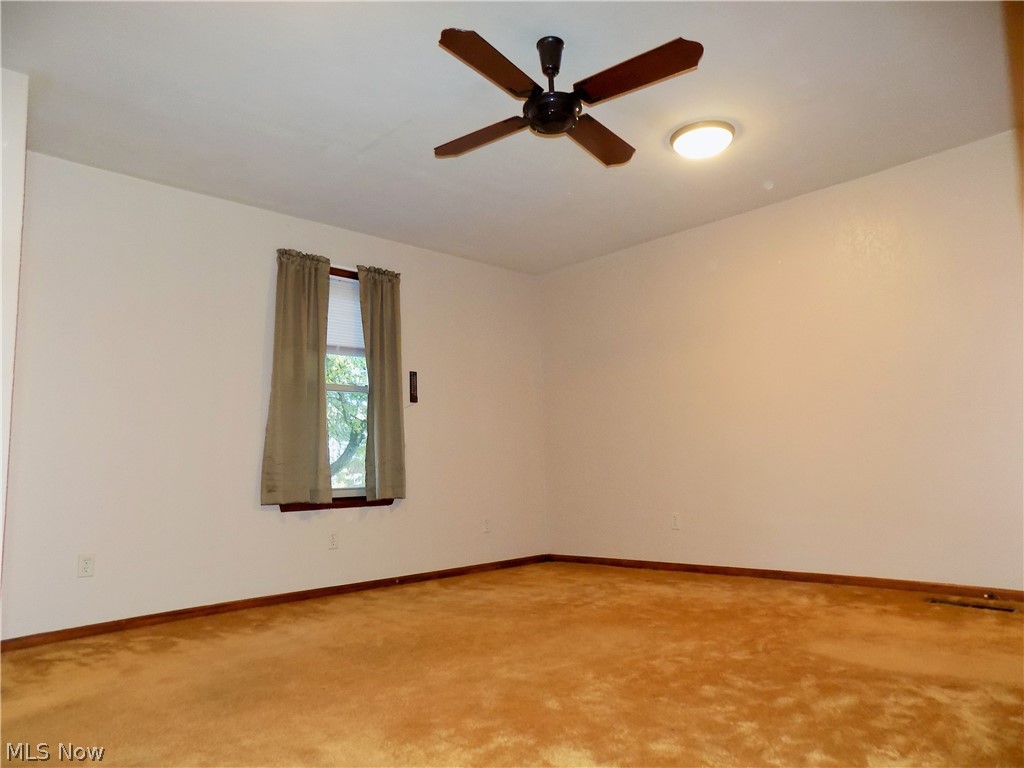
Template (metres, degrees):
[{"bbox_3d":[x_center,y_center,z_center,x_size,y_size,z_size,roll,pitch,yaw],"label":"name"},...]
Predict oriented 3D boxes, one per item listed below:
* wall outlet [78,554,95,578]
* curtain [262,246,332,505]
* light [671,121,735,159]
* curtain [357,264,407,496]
[{"bbox_3d":[-2.116,0.907,3.385,0.070,0.115,0.009,5,-10,-44],"label":"wall outlet"},{"bbox_3d":[-1.327,-0.051,4.236,0.461,1.582,0.090,5,-10,-44],"label":"curtain"},{"bbox_3d":[0.993,-1.244,3.531,0.325,0.085,0.325,-2,-7,0],"label":"light"},{"bbox_3d":[-0.891,-0.012,4.659,0.370,1.591,0.090,5,-10,-44],"label":"curtain"}]

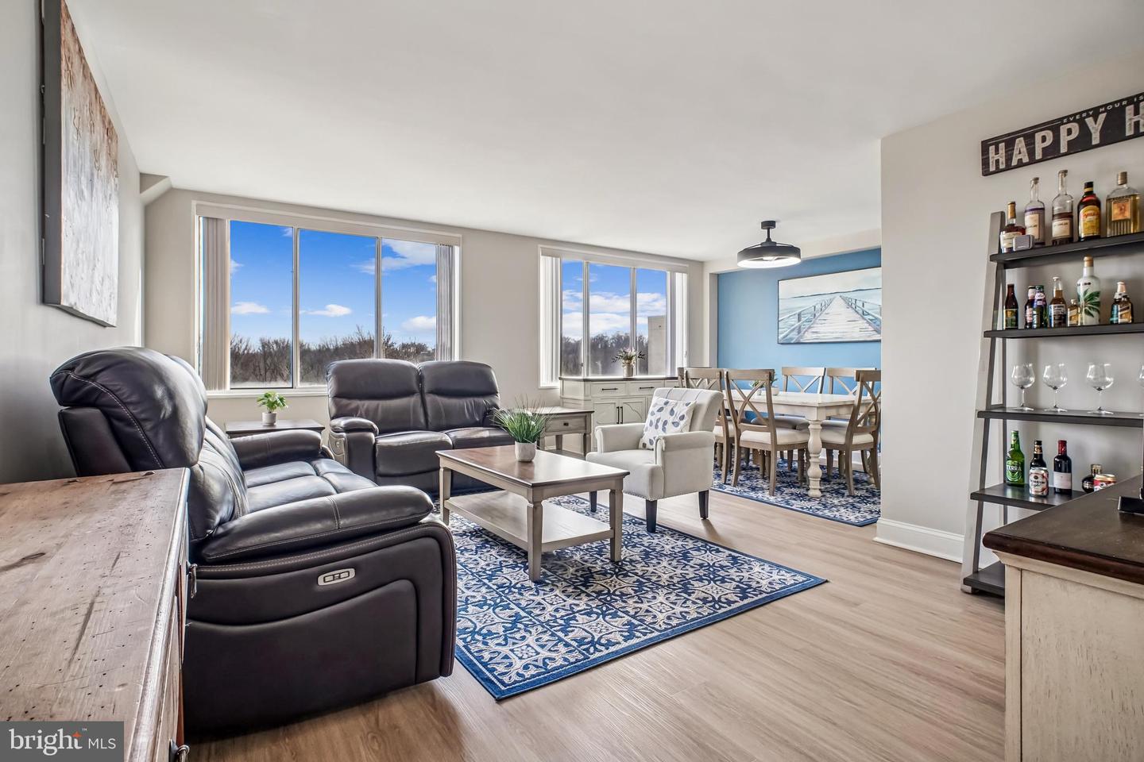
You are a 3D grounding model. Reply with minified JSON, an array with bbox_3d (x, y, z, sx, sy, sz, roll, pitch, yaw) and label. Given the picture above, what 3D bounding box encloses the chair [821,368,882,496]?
[{"bbox_3d":[2.350,0.405,4.400,0.490,1.010,0.560,-1,1,-31],"label":"chair"}]

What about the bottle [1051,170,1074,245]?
[{"bbox_3d":[2.301,-0.804,2.384,0.077,0.352,0.077,-1,2,-32],"label":"bottle"}]

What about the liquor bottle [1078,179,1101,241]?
[{"bbox_3d":[2.232,-0.720,2.196,0.072,0.272,0.072,-1,2,-35],"label":"liquor bottle"}]

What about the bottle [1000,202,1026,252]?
[{"bbox_3d":[2.092,-0.721,2.414,0.078,0.265,0.088,-1,2,-35],"label":"bottle"}]

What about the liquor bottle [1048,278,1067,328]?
[{"bbox_3d":[2.180,-0.354,2.286,0.060,0.230,0.060,-1,1,-30],"label":"liquor bottle"}]

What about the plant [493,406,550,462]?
[{"bbox_3d":[-0.288,0.309,3.056,0.330,0.340,0.330,0,1,0],"label":"plant"}]

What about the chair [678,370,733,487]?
[{"bbox_3d":[1.440,0.398,4.800,0.560,1.010,0.490,-1,1,-30],"label":"chair"}]

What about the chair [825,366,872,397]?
[{"bbox_3d":[2.540,0.398,4.840,0.560,1.010,0.490,-1,1,-30],"label":"chair"}]

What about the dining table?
[{"bbox_3d":[1.974,0.529,4.989,1.060,0.766,1.620,-1,2,-32],"label":"dining table"}]

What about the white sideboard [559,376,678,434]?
[{"bbox_3d":[0.690,0.425,5.640,1.580,0.930,0.460,-1,1,-31],"label":"white sideboard"}]

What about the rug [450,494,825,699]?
[{"bbox_3d":[-0.199,0.964,3.203,1.820,0.010,2.680,-1,2,-34],"label":"rug"}]

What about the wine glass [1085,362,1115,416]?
[{"bbox_3d":[2.349,0.033,2.261,0.092,0.220,0.092,-1,2,-32],"label":"wine glass"}]

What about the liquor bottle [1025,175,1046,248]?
[{"bbox_3d":[2.166,-0.794,2.376,0.075,0.320,0.075,-1,1,-30],"label":"liquor bottle"}]

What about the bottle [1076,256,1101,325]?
[{"bbox_3d":[2.309,-0.398,2.270,0.082,0.318,0.082,-1,2,-32],"label":"bottle"}]

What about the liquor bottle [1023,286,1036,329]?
[{"bbox_3d":[2.121,-0.335,2.343,0.051,0.210,0.051,-1,2,-35],"label":"liquor bottle"}]

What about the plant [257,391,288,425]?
[{"bbox_3d":[-2.275,0.210,3.850,0.210,0.260,0.210,-1,1,-30],"label":"plant"}]

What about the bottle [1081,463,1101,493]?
[{"bbox_3d":[2.288,0.445,2.219,0.078,0.145,0.085,-1,2,-35],"label":"bottle"}]

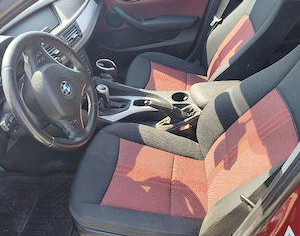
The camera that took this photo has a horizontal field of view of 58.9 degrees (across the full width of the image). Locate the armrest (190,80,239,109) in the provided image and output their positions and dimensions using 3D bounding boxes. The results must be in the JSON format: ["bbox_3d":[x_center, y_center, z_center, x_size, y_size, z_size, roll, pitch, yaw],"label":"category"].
[{"bbox_3d":[0.345,-0.097,1.207,0.320,0.075,0.155,1,38,7],"label":"armrest"}]

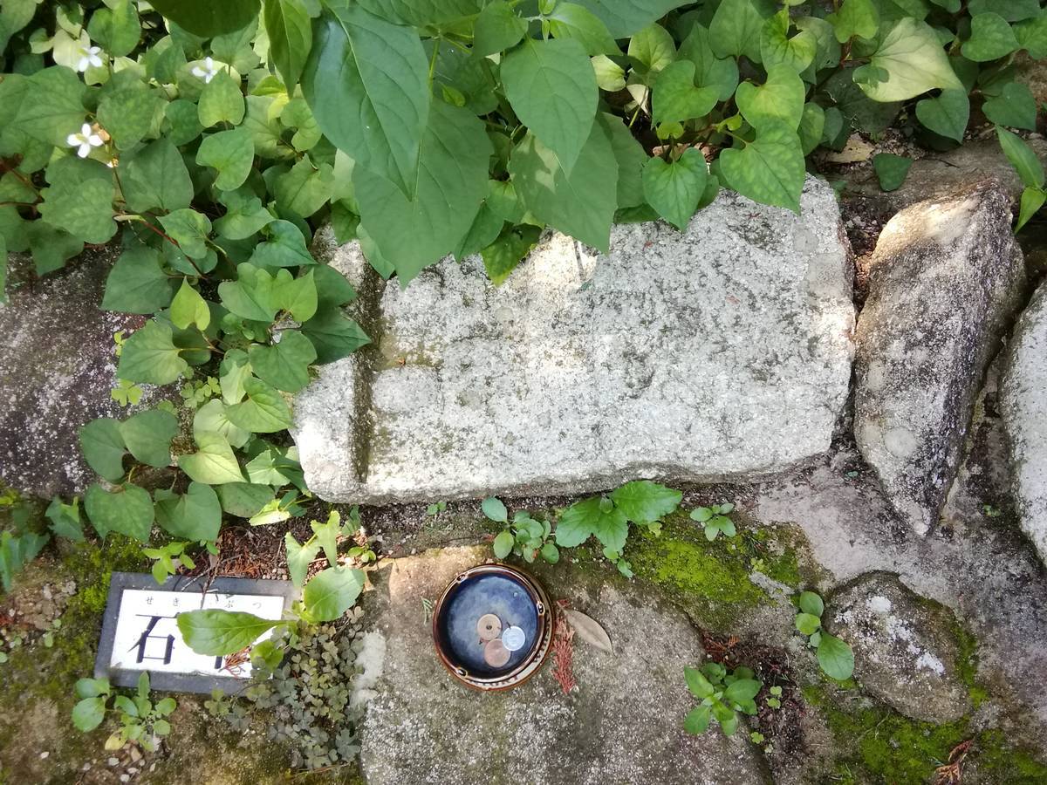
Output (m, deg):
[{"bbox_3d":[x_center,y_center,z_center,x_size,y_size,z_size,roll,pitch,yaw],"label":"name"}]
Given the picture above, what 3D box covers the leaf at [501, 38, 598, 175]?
[{"bbox_3d":[0.021,-0.233,0.640,0.077,0.022,0.116,-17,87,-1],"label":"leaf"}]

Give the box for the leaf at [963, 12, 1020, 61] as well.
[{"bbox_3d":[0.475,-0.362,0.800,0.057,0.013,0.053,13,81,-1],"label":"leaf"}]

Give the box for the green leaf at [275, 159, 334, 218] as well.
[{"bbox_3d":[-0.216,-0.201,0.775,0.053,0.015,0.064,31,82,-2],"label":"green leaf"}]

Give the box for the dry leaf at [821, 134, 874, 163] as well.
[{"bbox_3d":[0.317,-0.236,0.765,0.050,0.010,0.035,-13,72,8],"label":"dry leaf"}]

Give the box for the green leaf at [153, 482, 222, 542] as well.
[{"bbox_3d":[-0.299,0.106,0.700,0.056,0.013,0.059,-28,79,-4],"label":"green leaf"}]

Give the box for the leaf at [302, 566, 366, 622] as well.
[{"bbox_3d":[-0.166,0.174,0.691,0.061,0.014,0.048,-37,79,-16],"label":"leaf"}]

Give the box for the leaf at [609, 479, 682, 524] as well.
[{"bbox_3d":[0.107,0.095,0.685,0.064,0.011,0.038,-7,75,7],"label":"leaf"}]

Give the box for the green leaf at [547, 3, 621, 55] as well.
[{"bbox_3d":[0.048,-0.281,0.610,0.068,0.013,0.043,32,81,7],"label":"green leaf"}]

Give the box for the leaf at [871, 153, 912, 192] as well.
[{"bbox_3d":[0.381,-0.228,0.815,0.040,0.010,0.045,8,79,3],"label":"leaf"}]

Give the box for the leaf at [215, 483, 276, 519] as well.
[{"bbox_3d":[-0.262,0.100,0.745,0.065,0.012,0.046,27,90,13],"label":"leaf"}]

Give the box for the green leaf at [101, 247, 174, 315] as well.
[{"bbox_3d":[-0.365,-0.106,0.745,0.072,0.013,0.065,-28,79,-5],"label":"green leaf"}]

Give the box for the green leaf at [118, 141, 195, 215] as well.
[{"bbox_3d":[-0.350,-0.207,0.755,0.064,0.018,0.075,1,89,-15],"label":"green leaf"}]

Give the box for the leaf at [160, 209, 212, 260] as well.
[{"bbox_3d":[-0.311,-0.149,0.725,0.052,0.014,0.043,23,82,-12],"label":"leaf"}]

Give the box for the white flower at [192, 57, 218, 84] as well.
[{"bbox_3d":[-0.311,-0.316,0.770,0.026,0.014,0.026,2,98,-12],"label":"white flower"}]

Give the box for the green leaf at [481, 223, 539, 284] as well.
[{"bbox_3d":[-0.014,-0.132,0.745,0.052,0.018,0.065,15,95,-1],"label":"green leaf"}]

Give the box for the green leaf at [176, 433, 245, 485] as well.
[{"bbox_3d":[-0.289,0.061,0.725,0.068,0.014,0.050,33,83,5],"label":"green leaf"}]

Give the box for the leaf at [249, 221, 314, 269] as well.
[{"bbox_3d":[-0.218,-0.135,0.715,0.057,0.018,0.050,31,84,7],"label":"leaf"}]

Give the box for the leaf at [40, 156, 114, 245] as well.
[{"bbox_3d":[-0.431,-0.185,0.760,0.072,0.017,0.086,-7,82,-4],"label":"leaf"}]

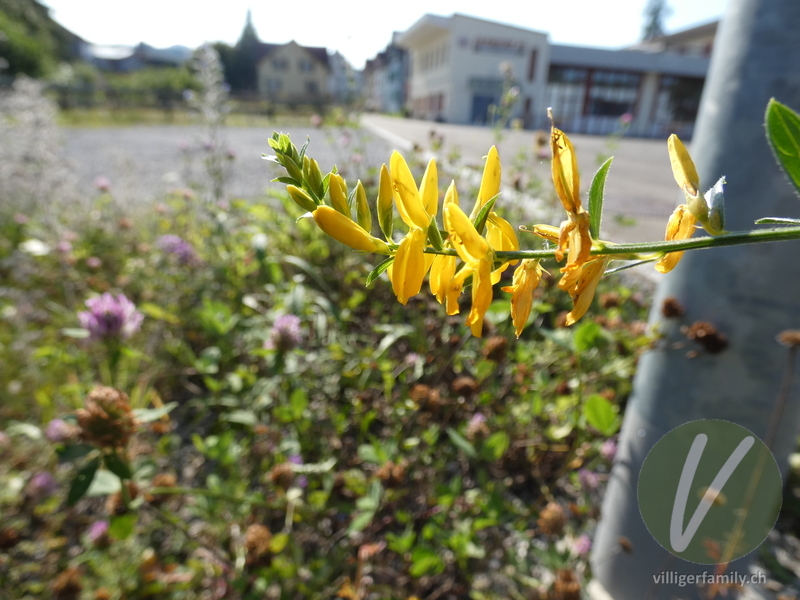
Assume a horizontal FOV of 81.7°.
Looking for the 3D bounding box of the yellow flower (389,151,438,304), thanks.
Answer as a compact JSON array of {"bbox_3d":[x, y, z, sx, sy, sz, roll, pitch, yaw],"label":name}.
[{"bbox_3d":[0.002,-0.011,0.070,0.008,0.023,0.009,4,10,27],"label":"yellow flower"}]

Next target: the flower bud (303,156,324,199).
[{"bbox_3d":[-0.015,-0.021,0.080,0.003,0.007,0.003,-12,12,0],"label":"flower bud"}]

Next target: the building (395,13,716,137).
[{"bbox_3d":[14.048,-22.189,46.650,25.000,8.000,16.000,-2,23,-9],"label":"building"}]

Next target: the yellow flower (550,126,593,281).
[{"bbox_3d":[0.025,-0.014,0.068,0.006,0.023,0.007,5,10,30],"label":"yellow flower"}]

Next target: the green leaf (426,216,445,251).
[{"bbox_3d":[0.007,-0.013,0.090,0.002,0.007,0.002,-18,0,0],"label":"green leaf"}]

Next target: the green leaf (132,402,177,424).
[{"bbox_3d":[-0.096,0.044,0.180,0.018,0.006,0.009,-3,22,-11],"label":"green leaf"}]

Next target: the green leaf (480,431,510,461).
[{"bbox_3d":[0.089,0.135,0.430,0.026,0.018,0.022,2,23,0],"label":"green leaf"}]

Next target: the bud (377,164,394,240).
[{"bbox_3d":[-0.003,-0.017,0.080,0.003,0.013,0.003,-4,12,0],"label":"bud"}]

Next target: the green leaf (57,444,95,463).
[{"bbox_3d":[-0.126,0.060,0.180,0.015,0.006,0.009,8,23,17],"label":"green leaf"}]

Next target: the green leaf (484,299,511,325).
[{"bbox_3d":[0.084,0.010,0.400,0.022,0.019,0.010,0,23,0],"label":"green leaf"}]

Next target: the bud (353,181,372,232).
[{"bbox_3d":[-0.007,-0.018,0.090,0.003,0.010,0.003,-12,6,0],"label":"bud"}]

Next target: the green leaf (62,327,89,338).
[{"bbox_3d":[-0.168,0.017,0.240,0.015,0.005,0.009,0,23,0],"label":"green leaf"}]

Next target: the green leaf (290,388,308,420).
[{"bbox_3d":[-0.070,0.072,0.320,0.013,0.022,0.008,0,23,0],"label":"green leaf"}]

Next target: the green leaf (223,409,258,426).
[{"bbox_3d":[-0.155,0.114,0.450,0.034,0.015,0.022,2,23,0],"label":"green leaf"}]

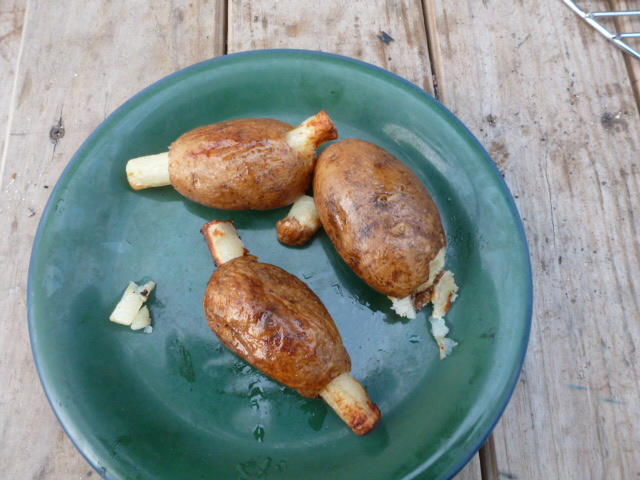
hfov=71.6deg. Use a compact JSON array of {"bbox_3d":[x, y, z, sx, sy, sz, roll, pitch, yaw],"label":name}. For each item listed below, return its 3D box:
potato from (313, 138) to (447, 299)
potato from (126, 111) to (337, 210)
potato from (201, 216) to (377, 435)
[{"bbox_3d":[0.032,-0.012,0.235,0.056,0.049,0.097,-29,77,-10],"label":"potato"},{"bbox_3d":[-0.046,-0.041,0.242,0.118,0.048,0.053,-7,74,-4],"label":"potato"},{"bbox_3d":[-0.019,0.044,0.221,0.049,0.043,0.131,-41,79,-12],"label":"potato"}]

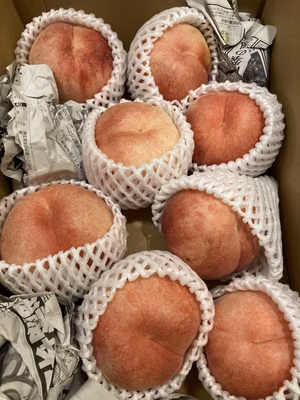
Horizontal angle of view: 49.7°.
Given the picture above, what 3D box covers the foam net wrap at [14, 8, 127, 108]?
[{"bbox_3d":[-0.081,-0.140,0.340,0.100,0.078,0.100,0,87,-10],"label":"foam net wrap"}]

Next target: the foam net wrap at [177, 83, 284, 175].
[{"bbox_3d":[0.080,-0.064,0.316,0.092,0.078,0.092,0,84,20],"label":"foam net wrap"}]

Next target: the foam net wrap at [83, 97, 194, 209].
[{"bbox_3d":[-0.010,-0.037,0.306,0.099,0.078,0.099,0,65,2],"label":"foam net wrap"}]

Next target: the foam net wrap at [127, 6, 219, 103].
[{"bbox_3d":[0.019,-0.146,0.343,0.090,0.080,0.090,0,89,-15],"label":"foam net wrap"}]

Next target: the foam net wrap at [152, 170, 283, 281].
[{"bbox_3d":[0.060,0.018,0.289,0.099,0.085,0.099,0,102,18],"label":"foam net wrap"}]

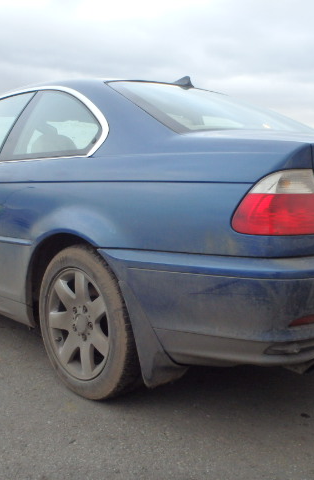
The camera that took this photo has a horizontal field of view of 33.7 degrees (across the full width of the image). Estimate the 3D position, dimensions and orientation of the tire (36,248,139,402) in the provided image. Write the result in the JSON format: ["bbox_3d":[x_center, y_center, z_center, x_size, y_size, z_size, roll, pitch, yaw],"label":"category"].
[{"bbox_3d":[-0.240,0.316,2.072,0.205,0.620,0.620,-7,11,-43],"label":"tire"}]

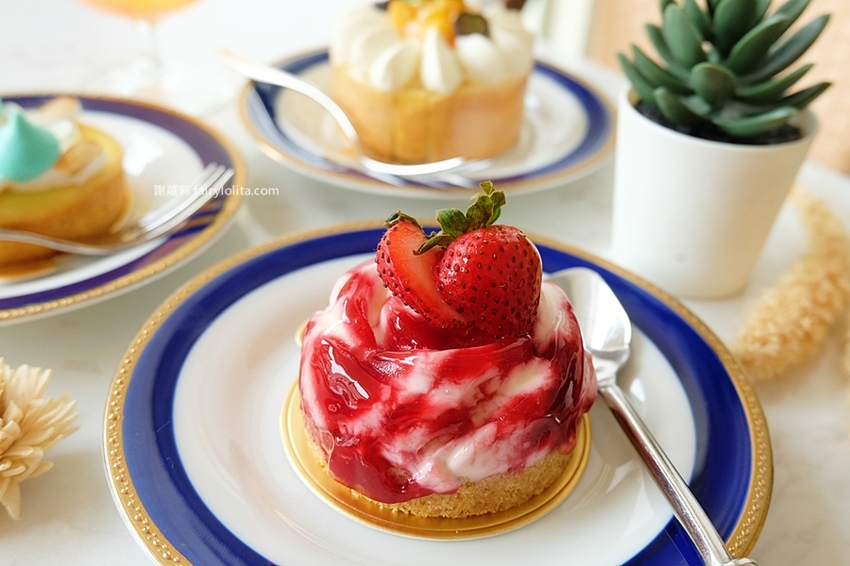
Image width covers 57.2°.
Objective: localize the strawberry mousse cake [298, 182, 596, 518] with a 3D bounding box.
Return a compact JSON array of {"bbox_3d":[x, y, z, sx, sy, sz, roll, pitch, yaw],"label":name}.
[{"bbox_3d":[0.007,0.008,0.208,0.082,0.069,0.082,3,34,0],"label":"strawberry mousse cake"}]

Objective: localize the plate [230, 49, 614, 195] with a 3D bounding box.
[{"bbox_3d":[0.000,-0.081,0.396,0.184,0.019,0.184,2,34,-1],"label":"plate"}]

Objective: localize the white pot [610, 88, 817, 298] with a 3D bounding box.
[{"bbox_3d":[0.103,-0.036,0.299,0.071,0.063,0.071,2,34,-1],"label":"white pot"}]

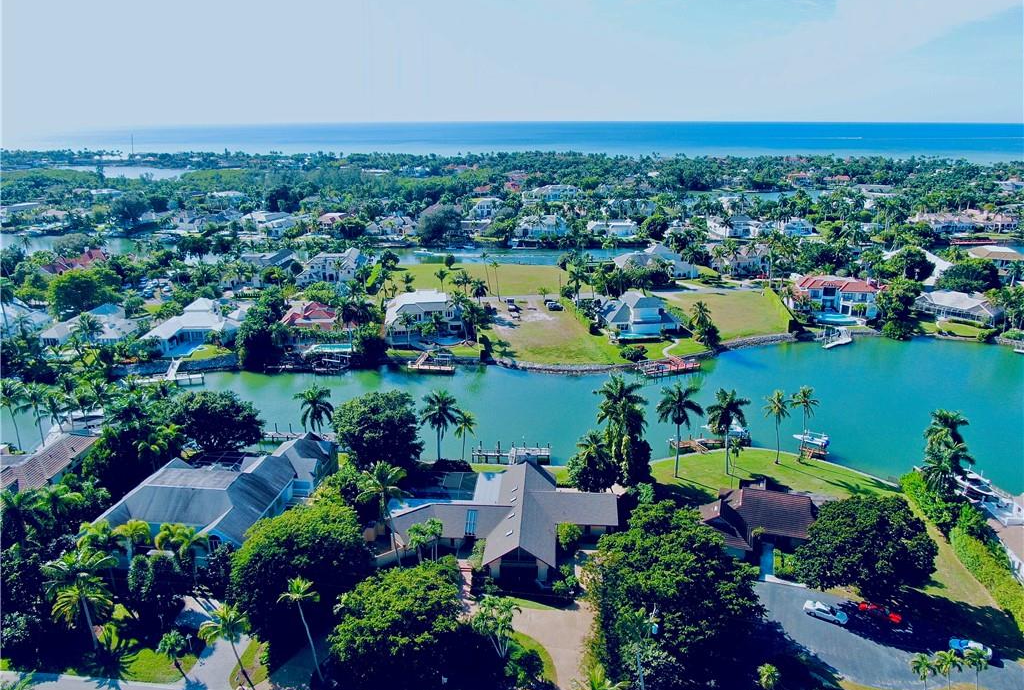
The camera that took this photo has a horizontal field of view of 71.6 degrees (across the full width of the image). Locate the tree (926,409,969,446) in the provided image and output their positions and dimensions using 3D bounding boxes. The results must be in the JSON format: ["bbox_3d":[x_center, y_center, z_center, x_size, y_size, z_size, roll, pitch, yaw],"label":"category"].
[{"bbox_3d":[69.631,17.042,115.129,6.560,13.600,6.560,0,18,0],"label":"tree"}]

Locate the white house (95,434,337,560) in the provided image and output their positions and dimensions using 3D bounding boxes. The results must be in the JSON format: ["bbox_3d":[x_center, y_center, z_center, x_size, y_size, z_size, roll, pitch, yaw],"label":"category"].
[{"bbox_3d":[-46.000,22.886,113.765,29.000,7.500,33.500,1,18,4],"label":"white house"}]

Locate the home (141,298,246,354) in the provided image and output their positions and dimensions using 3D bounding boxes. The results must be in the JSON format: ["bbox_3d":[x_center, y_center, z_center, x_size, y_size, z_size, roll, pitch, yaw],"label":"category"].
[{"bbox_3d":[-88.510,-5.830,201.610,21.690,7.800,29.250,0,17,0],"label":"home"}]

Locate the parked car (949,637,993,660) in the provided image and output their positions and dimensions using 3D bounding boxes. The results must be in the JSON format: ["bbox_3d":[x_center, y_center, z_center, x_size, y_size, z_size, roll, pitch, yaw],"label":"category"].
[{"bbox_3d":[52.000,34.479,80.576,4.250,1.370,1.800,6,19,17],"label":"parked car"}]

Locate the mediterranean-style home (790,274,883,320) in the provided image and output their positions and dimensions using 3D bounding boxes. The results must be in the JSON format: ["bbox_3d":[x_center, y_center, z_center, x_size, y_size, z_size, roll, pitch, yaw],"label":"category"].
[{"bbox_3d":[103.508,-16.379,227.066,25.500,9.300,20.000,3,18,10],"label":"mediterranean-style home"}]

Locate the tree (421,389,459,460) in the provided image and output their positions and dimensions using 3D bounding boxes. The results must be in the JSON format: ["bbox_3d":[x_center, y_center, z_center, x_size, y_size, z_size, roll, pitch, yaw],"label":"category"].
[{"bbox_3d":[-12.870,14.690,125.320,6.590,14.170,6.450,0,17,0],"label":"tree"}]

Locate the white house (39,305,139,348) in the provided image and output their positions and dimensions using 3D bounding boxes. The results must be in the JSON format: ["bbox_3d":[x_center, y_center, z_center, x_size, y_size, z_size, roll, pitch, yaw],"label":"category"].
[{"bbox_3d":[-115.490,-5.450,201.730,22.190,7.000,27.230,0,17,0],"label":"white house"}]

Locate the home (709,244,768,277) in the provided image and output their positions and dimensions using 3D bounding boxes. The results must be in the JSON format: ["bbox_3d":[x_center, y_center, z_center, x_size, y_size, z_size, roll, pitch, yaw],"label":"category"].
[{"bbox_3d":[89.098,-34.221,282.386,21.000,9.700,21.000,2,18,6],"label":"home"}]

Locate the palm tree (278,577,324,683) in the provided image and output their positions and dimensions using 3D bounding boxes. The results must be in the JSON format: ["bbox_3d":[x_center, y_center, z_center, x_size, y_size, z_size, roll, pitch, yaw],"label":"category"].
[{"bbox_3d":[-21.881,30.152,74.656,4.630,13.200,4.630,0,18,0],"label":"palm tree"}]

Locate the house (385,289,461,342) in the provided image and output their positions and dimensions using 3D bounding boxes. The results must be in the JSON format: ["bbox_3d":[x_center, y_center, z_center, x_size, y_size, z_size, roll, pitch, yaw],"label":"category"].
[{"bbox_3d":[-25.600,-8.760,211.260,22.500,8.800,29.000,0,18,-1],"label":"house"}]

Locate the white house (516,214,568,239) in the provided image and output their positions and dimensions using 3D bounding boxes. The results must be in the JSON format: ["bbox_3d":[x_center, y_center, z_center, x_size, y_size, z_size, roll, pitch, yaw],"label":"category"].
[{"bbox_3d":[16.400,-63.819,382.633,27.000,10.000,20.000,0,18,0],"label":"white house"}]

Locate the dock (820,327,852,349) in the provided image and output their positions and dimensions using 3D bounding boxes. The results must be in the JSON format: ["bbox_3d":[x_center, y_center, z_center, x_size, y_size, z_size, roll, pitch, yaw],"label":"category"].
[{"bbox_3d":[87.428,-1.835,196.417,12.430,3.200,6.000,-10,20,-29],"label":"dock"}]

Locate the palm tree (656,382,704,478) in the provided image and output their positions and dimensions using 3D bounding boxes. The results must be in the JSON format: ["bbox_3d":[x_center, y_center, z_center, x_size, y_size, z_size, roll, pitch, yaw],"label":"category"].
[{"bbox_3d":[28.500,15.068,122.194,7.800,17.300,7.600,0,18,0],"label":"palm tree"}]

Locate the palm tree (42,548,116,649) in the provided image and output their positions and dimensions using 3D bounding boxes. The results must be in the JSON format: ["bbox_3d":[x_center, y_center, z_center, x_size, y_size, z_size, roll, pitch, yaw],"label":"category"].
[{"bbox_3d":[-49.200,29.939,82.640,8.200,12.900,8.000,0,18,0],"label":"palm tree"}]

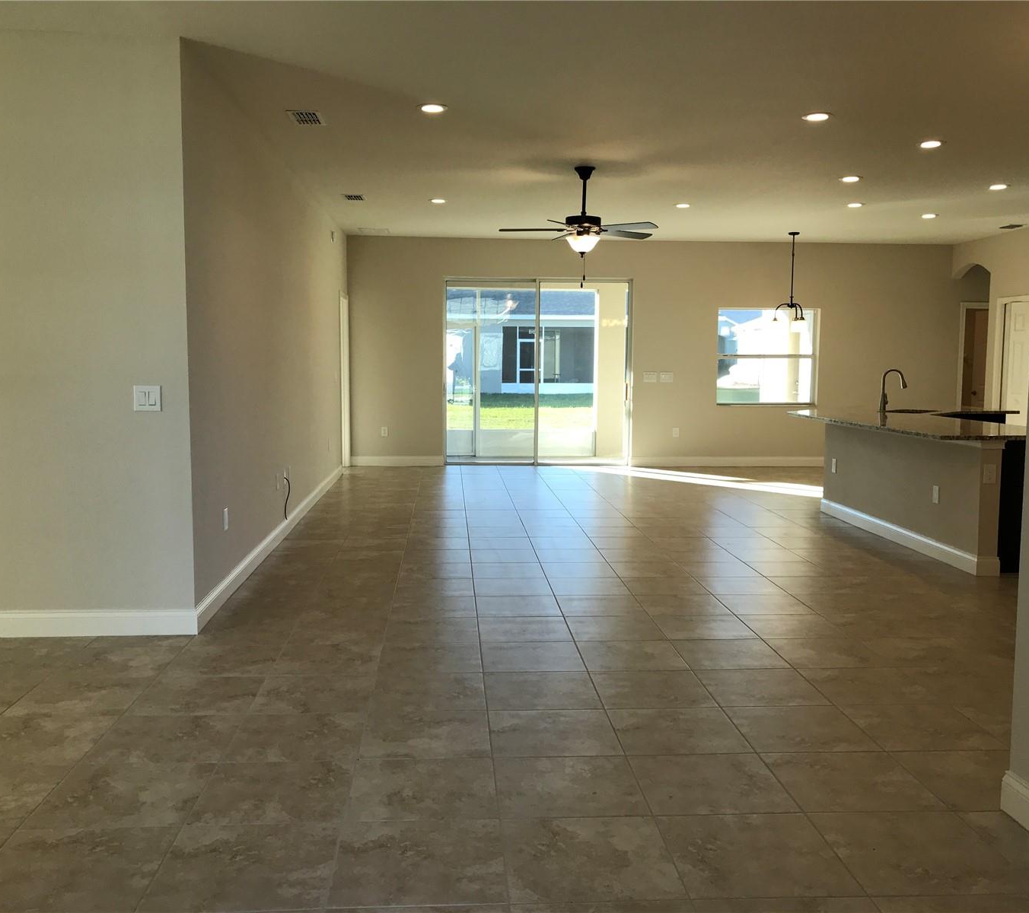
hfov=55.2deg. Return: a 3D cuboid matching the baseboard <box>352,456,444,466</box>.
[{"bbox_3d":[-1.475,0.062,12.375,1.170,0.134,0.018,0,6,-4],"label":"baseboard"}]

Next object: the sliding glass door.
[{"bbox_3d":[0.312,-1.052,12.435,2.370,2.370,0.120,0,6,-4],"label":"sliding glass door"}]

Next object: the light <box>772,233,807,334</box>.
[{"bbox_3d":[3.227,-2.024,11.518,0.460,1.140,0.460,0,6,-4],"label":"light"}]

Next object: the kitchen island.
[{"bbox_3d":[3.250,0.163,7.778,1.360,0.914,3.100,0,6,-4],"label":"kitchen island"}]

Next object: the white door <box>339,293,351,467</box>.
[{"bbox_3d":[-2.048,-0.856,11.763,0.090,2.080,0.860,0,6,-4],"label":"white door"}]

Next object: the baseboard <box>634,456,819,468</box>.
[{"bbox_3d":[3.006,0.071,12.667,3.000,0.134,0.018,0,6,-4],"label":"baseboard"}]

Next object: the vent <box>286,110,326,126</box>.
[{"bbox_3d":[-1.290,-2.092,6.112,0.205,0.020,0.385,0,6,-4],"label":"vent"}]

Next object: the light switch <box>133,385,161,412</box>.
[{"bbox_3d":[-1.742,-0.276,4.675,0.120,0.120,0.012,0,6,-4],"label":"light switch"}]

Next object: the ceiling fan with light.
[{"bbox_3d":[0.516,-1.785,7.643,1.270,0.895,1.280,0,6,-4],"label":"ceiling fan with light"}]

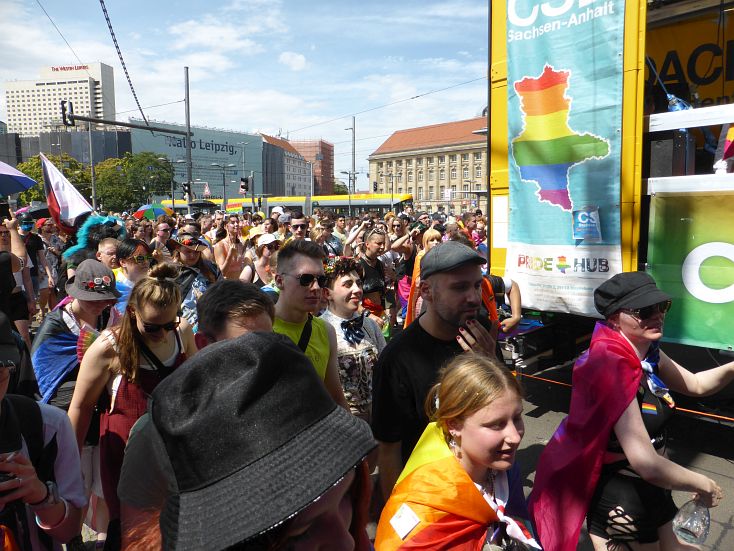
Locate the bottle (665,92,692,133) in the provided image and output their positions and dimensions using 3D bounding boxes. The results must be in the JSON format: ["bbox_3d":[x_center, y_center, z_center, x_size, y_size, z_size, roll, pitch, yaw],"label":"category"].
[{"bbox_3d":[2.321,-1.217,3.800,0.090,0.285,0.090,-18,6,17],"label":"bottle"}]

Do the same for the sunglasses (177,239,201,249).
[{"bbox_3d":[-1.339,-0.242,3.850,0.150,0.055,0.130,-4,8,-30],"label":"sunglasses"}]

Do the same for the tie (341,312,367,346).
[{"bbox_3d":[-0.059,0.224,2.130,0.120,0.135,0.050,-8,15,-31],"label":"tie"}]

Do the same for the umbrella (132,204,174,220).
[{"bbox_3d":[-5.272,-1.343,12.774,1.050,0.750,1.050,0,29,0],"label":"umbrella"}]

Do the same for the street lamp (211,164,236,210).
[{"bbox_3d":[-9.975,-5.149,35.941,1.750,5.200,0.350,-3,8,-26],"label":"street lamp"}]

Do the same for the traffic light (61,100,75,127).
[{"bbox_3d":[-11.166,-6.046,19.000,0.270,0.900,0.360,5,9,36],"label":"traffic light"}]

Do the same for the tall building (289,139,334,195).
[{"bbox_3d":[-29.619,-47.905,258.302,20.000,35.900,21.000,1,7,11],"label":"tall building"}]

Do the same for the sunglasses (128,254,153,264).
[{"bbox_3d":[-1.360,-0.098,3.050,0.140,0.050,0.145,4,8,28],"label":"sunglasses"}]

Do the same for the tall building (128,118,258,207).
[{"bbox_3d":[-59.143,-32.489,167.125,42.500,27.500,24.000,-7,10,-44],"label":"tall building"}]

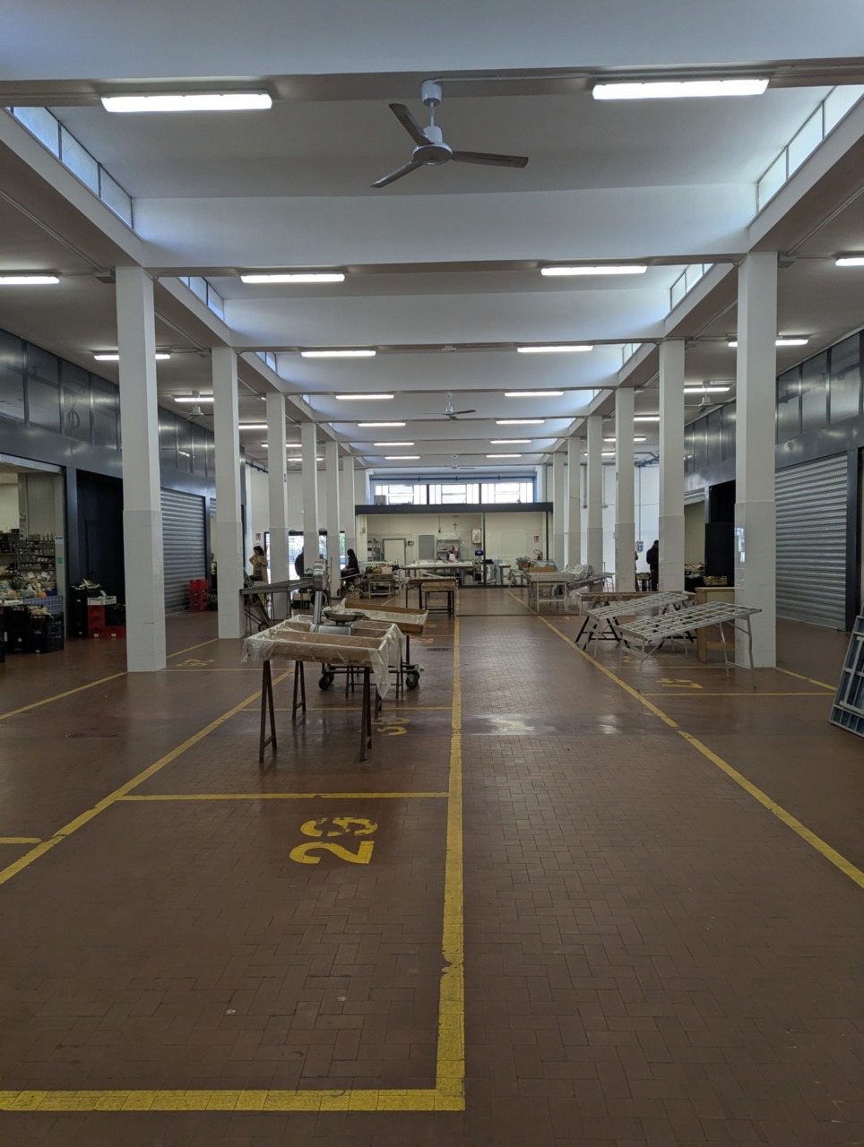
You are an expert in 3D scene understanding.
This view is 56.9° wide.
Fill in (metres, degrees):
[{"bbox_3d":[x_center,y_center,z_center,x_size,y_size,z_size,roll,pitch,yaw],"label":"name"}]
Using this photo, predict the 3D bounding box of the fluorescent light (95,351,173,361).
[{"bbox_3d":[-5.052,-3.673,13.468,1.270,0.100,0.130,-1,2,2],"label":"fluorescent light"}]

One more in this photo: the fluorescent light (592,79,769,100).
[{"bbox_3d":[1.843,-3.588,5.904,1.270,0.095,0.115,-1,2,2],"label":"fluorescent light"}]

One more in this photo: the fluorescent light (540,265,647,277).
[{"bbox_3d":[1.954,-3.656,9.588,1.270,0.100,0.130,-1,2,2],"label":"fluorescent light"}]

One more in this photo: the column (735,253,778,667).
[{"bbox_3d":[3.903,-1.321,9.613,0.341,4.872,0.368,-1,2,2],"label":"column"}]

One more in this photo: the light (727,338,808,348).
[{"bbox_3d":[5.655,-3.885,13.384,1.270,0.095,0.115,0,2,10],"label":"light"}]

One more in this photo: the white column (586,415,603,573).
[{"bbox_3d":[4.343,-1.652,21.182,0.365,4.951,0.345,-1,2,2],"label":"white column"}]

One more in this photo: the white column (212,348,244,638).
[{"bbox_3d":[-3.455,-1.340,13.581,0.341,4.872,0.368,-1,2,2],"label":"white column"}]

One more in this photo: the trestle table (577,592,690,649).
[{"bbox_3d":[2.791,0.700,11.101,1.220,0.820,1.240,-1,2,2],"label":"trestle table"}]

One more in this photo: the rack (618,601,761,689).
[{"bbox_3d":[2.754,0.767,8.691,1.240,0.810,1.250,-1,2,4],"label":"rack"}]

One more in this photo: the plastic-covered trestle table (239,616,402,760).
[{"bbox_3d":[-0.791,0.857,6.476,1.000,0.860,2.060,-1,2,0],"label":"plastic-covered trestle table"}]

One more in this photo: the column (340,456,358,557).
[{"bbox_3d":[-3.007,-1.773,29.064,0.365,4.951,0.345,-1,2,2],"label":"column"}]

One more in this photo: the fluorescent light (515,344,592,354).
[{"bbox_3d":[2.086,-3.825,13.533,1.270,0.095,0.115,-1,2,2],"label":"fluorescent light"}]

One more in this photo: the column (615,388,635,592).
[{"bbox_3d":[4.153,-1.522,17.120,0.341,4.872,0.368,-1,2,2],"label":"column"}]

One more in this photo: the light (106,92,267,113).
[{"bbox_3d":[-1.823,-3.523,5.943,1.270,0.100,0.130,-1,2,2],"label":"light"}]

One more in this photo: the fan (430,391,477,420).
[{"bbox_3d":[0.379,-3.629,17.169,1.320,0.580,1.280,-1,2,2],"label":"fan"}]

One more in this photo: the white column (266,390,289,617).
[{"bbox_3d":[-3.330,-1.441,17.334,0.341,4.872,0.368,-1,2,2],"label":"white column"}]

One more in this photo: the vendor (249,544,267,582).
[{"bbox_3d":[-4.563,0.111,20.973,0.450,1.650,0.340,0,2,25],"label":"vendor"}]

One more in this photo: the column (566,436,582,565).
[{"bbox_3d":[4.469,-1.755,25.008,0.365,4.951,0.345,-1,2,2],"label":"column"}]

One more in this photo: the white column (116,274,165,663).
[{"bbox_3d":[-3.580,-1.239,9.828,0.341,4.872,0.368,-1,2,2],"label":"white column"}]

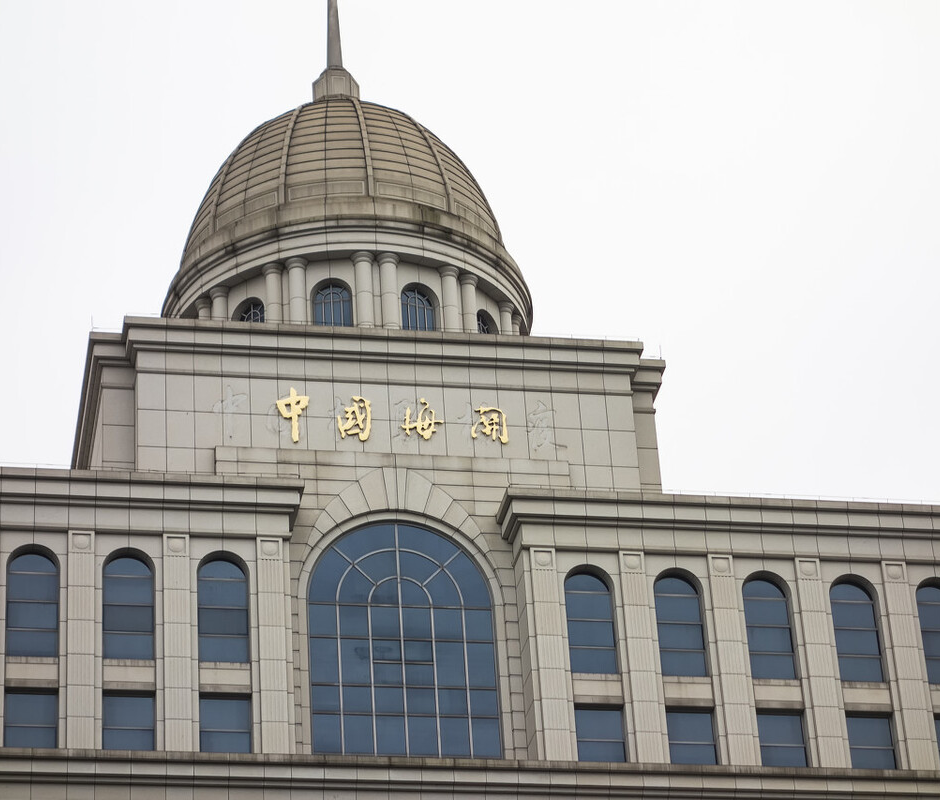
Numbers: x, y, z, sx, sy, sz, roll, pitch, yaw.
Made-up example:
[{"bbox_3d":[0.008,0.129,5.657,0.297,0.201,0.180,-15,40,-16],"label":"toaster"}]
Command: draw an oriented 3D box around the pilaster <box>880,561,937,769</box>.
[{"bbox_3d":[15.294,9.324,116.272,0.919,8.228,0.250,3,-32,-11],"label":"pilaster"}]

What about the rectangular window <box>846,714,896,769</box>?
[{"bbox_3d":[14.002,12.079,117.127,1.723,2.048,0.250,3,-30,-11],"label":"rectangular window"}]

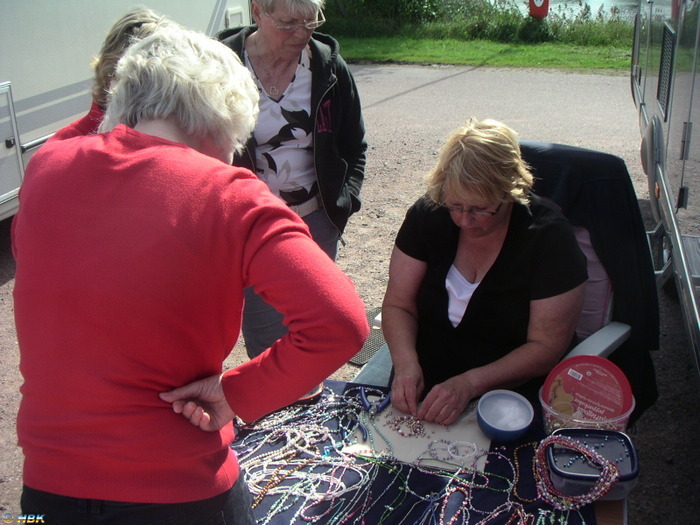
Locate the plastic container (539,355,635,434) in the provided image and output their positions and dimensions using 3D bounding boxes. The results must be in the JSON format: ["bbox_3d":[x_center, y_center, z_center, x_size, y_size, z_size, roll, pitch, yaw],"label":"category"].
[{"bbox_3d":[0.474,0.289,1.559,0.185,0.136,0.190,-2,24,0],"label":"plastic container"}]

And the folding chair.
[{"bbox_3d":[0.427,0.316,2.073,0.600,1.100,0.740,12,27,29],"label":"folding chair"}]

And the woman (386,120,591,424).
[{"bbox_3d":[0.340,0.282,1.971,0.560,1.250,0.750,9,26,25],"label":"woman"}]

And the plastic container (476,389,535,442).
[{"bbox_3d":[0.318,0.328,1.576,0.117,0.064,0.117,-1,30,0],"label":"plastic container"}]

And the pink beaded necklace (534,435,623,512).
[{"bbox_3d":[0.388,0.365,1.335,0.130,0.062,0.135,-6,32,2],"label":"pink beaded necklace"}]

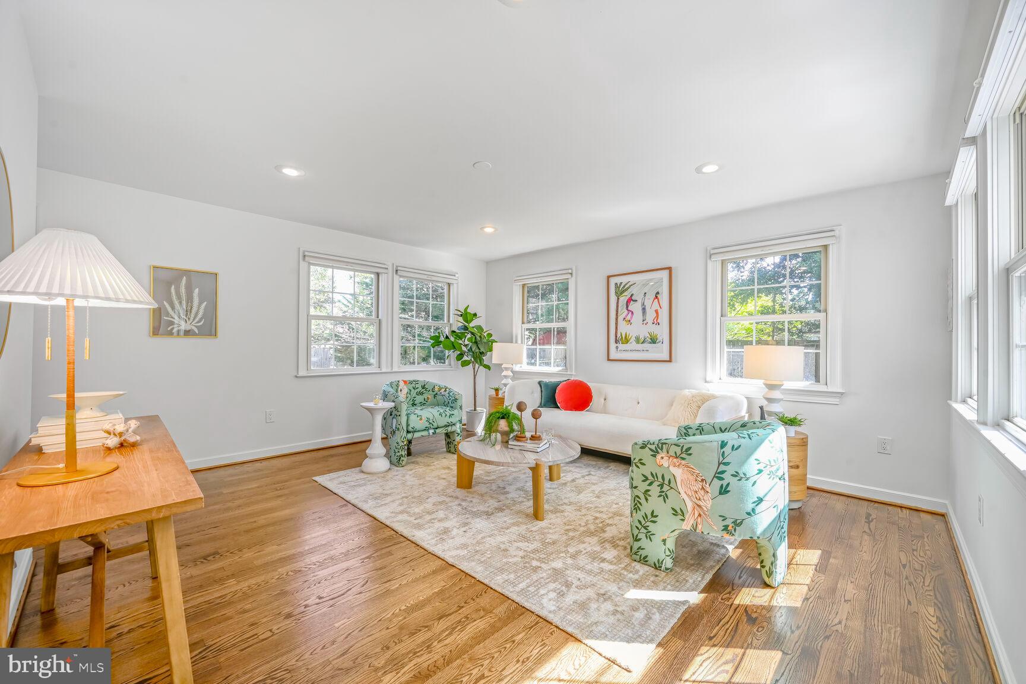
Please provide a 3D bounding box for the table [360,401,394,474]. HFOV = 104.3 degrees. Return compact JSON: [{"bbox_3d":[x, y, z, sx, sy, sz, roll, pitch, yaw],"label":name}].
[{"bbox_3d":[-1.267,0.886,3.715,0.316,0.618,0.316,0,-1,0],"label":"table"}]

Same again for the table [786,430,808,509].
[{"bbox_3d":[2.008,0.954,3.092,0.457,0.525,0.457,0,-1,0],"label":"table"}]

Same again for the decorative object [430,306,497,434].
[{"bbox_3d":[-0.628,0.371,5.412,0.830,1.690,0.740,1,0,-1],"label":"decorative object"}]

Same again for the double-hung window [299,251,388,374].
[{"bbox_3d":[-1.930,-0.303,4.635,0.110,1.340,1.010,0,-1,44],"label":"double-hung window"}]

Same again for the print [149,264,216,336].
[{"bbox_3d":[-2.933,-0.345,3.580,0.030,0.607,0.472,0,-1,44],"label":"print"}]

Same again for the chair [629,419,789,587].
[{"bbox_3d":[1.139,0.835,2.225,0.700,0.755,0.700,0,-1,44],"label":"chair"}]

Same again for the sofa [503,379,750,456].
[{"bbox_3d":[0.969,0.844,4.080,2.389,0.748,0.803,0,-1,43],"label":"sofa"}]

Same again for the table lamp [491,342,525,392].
[{"bbox_3d":[-0.073,0.345,5.152,0.400,0.660,0.400,1,0,0],"label":"table lamp"}]

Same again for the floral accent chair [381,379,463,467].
[{"bbox_3d":[-1.048,0.819,4.286,0.693,0.753,0.763,0,-1,43],"label":"floral accent chair"}]

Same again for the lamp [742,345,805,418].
[{"bbox_3d":[2.039,0.356,3.116,0.400,0.645,0.400,0,-1,44],"label":"lamp"}]

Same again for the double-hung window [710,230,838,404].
[{"bbox_3d":[2.284,-0.243,3.580,1.020,1.360,0.110,0,-1,44],"label":"double-hung window"}]

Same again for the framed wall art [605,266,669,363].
[{"bbox_3d":[1.381,-0.281,4.436,0.765,1.000,0.032,0,-1,44],"label":"framed wall art"}]

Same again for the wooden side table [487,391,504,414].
[{"bbox_3d":[-0.090,0.935,5.034,0.430,0.520,0.430,0,0,44],"label":"wooden side table"}]

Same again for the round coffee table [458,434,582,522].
[{"bbox_3d":[0.053,1.002,3.112,0.954,0.382,0.954,0,-1,0],"label":"round coffee table"}]

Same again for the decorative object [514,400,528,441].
[{"bbox_3d":[0.067,0.613,3.112,0.095,0.298,0.095,0,-1,0],"label":"decorative object"}]

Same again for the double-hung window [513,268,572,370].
[{"bbox_3d":[0.387,-0.273,5.422,1.030,1.340,0.110,0,-1,44],"label":"double-hung window"}]

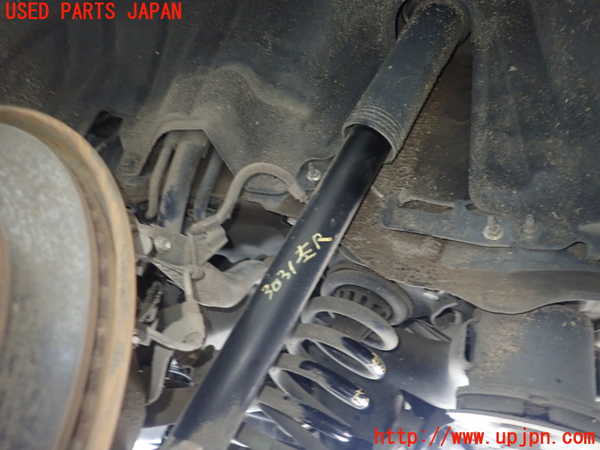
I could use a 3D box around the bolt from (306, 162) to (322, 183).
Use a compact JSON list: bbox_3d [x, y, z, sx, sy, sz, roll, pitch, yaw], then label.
[{"bbox_3d":[0.018,-0.064,0.530,0.018,0.018,0.022,2,-36,9],"label":"bolt"}]

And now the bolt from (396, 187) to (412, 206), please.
[{"bbox_3d":[0.118,-0.031,0.490,0.017,0.017,0.016,2,-36,9],"label":"bolt"}]

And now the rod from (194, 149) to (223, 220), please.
[{"bbox_3d":[-0.121,-0.056,0.580,0.018,0.104,0.018,4,-18,19],"label":"rod"}]

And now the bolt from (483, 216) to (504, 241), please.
[{"bbox_3d":[0.201,0.004,0.450,0.021,0.021,0.021,2,-36,9],"label":"bolt"}]

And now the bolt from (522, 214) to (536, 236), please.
[{"bbox_3d":[0.233,0.001,0.440,0.016,0.016,0.021,2,-36,9],"label":"bolt"}]

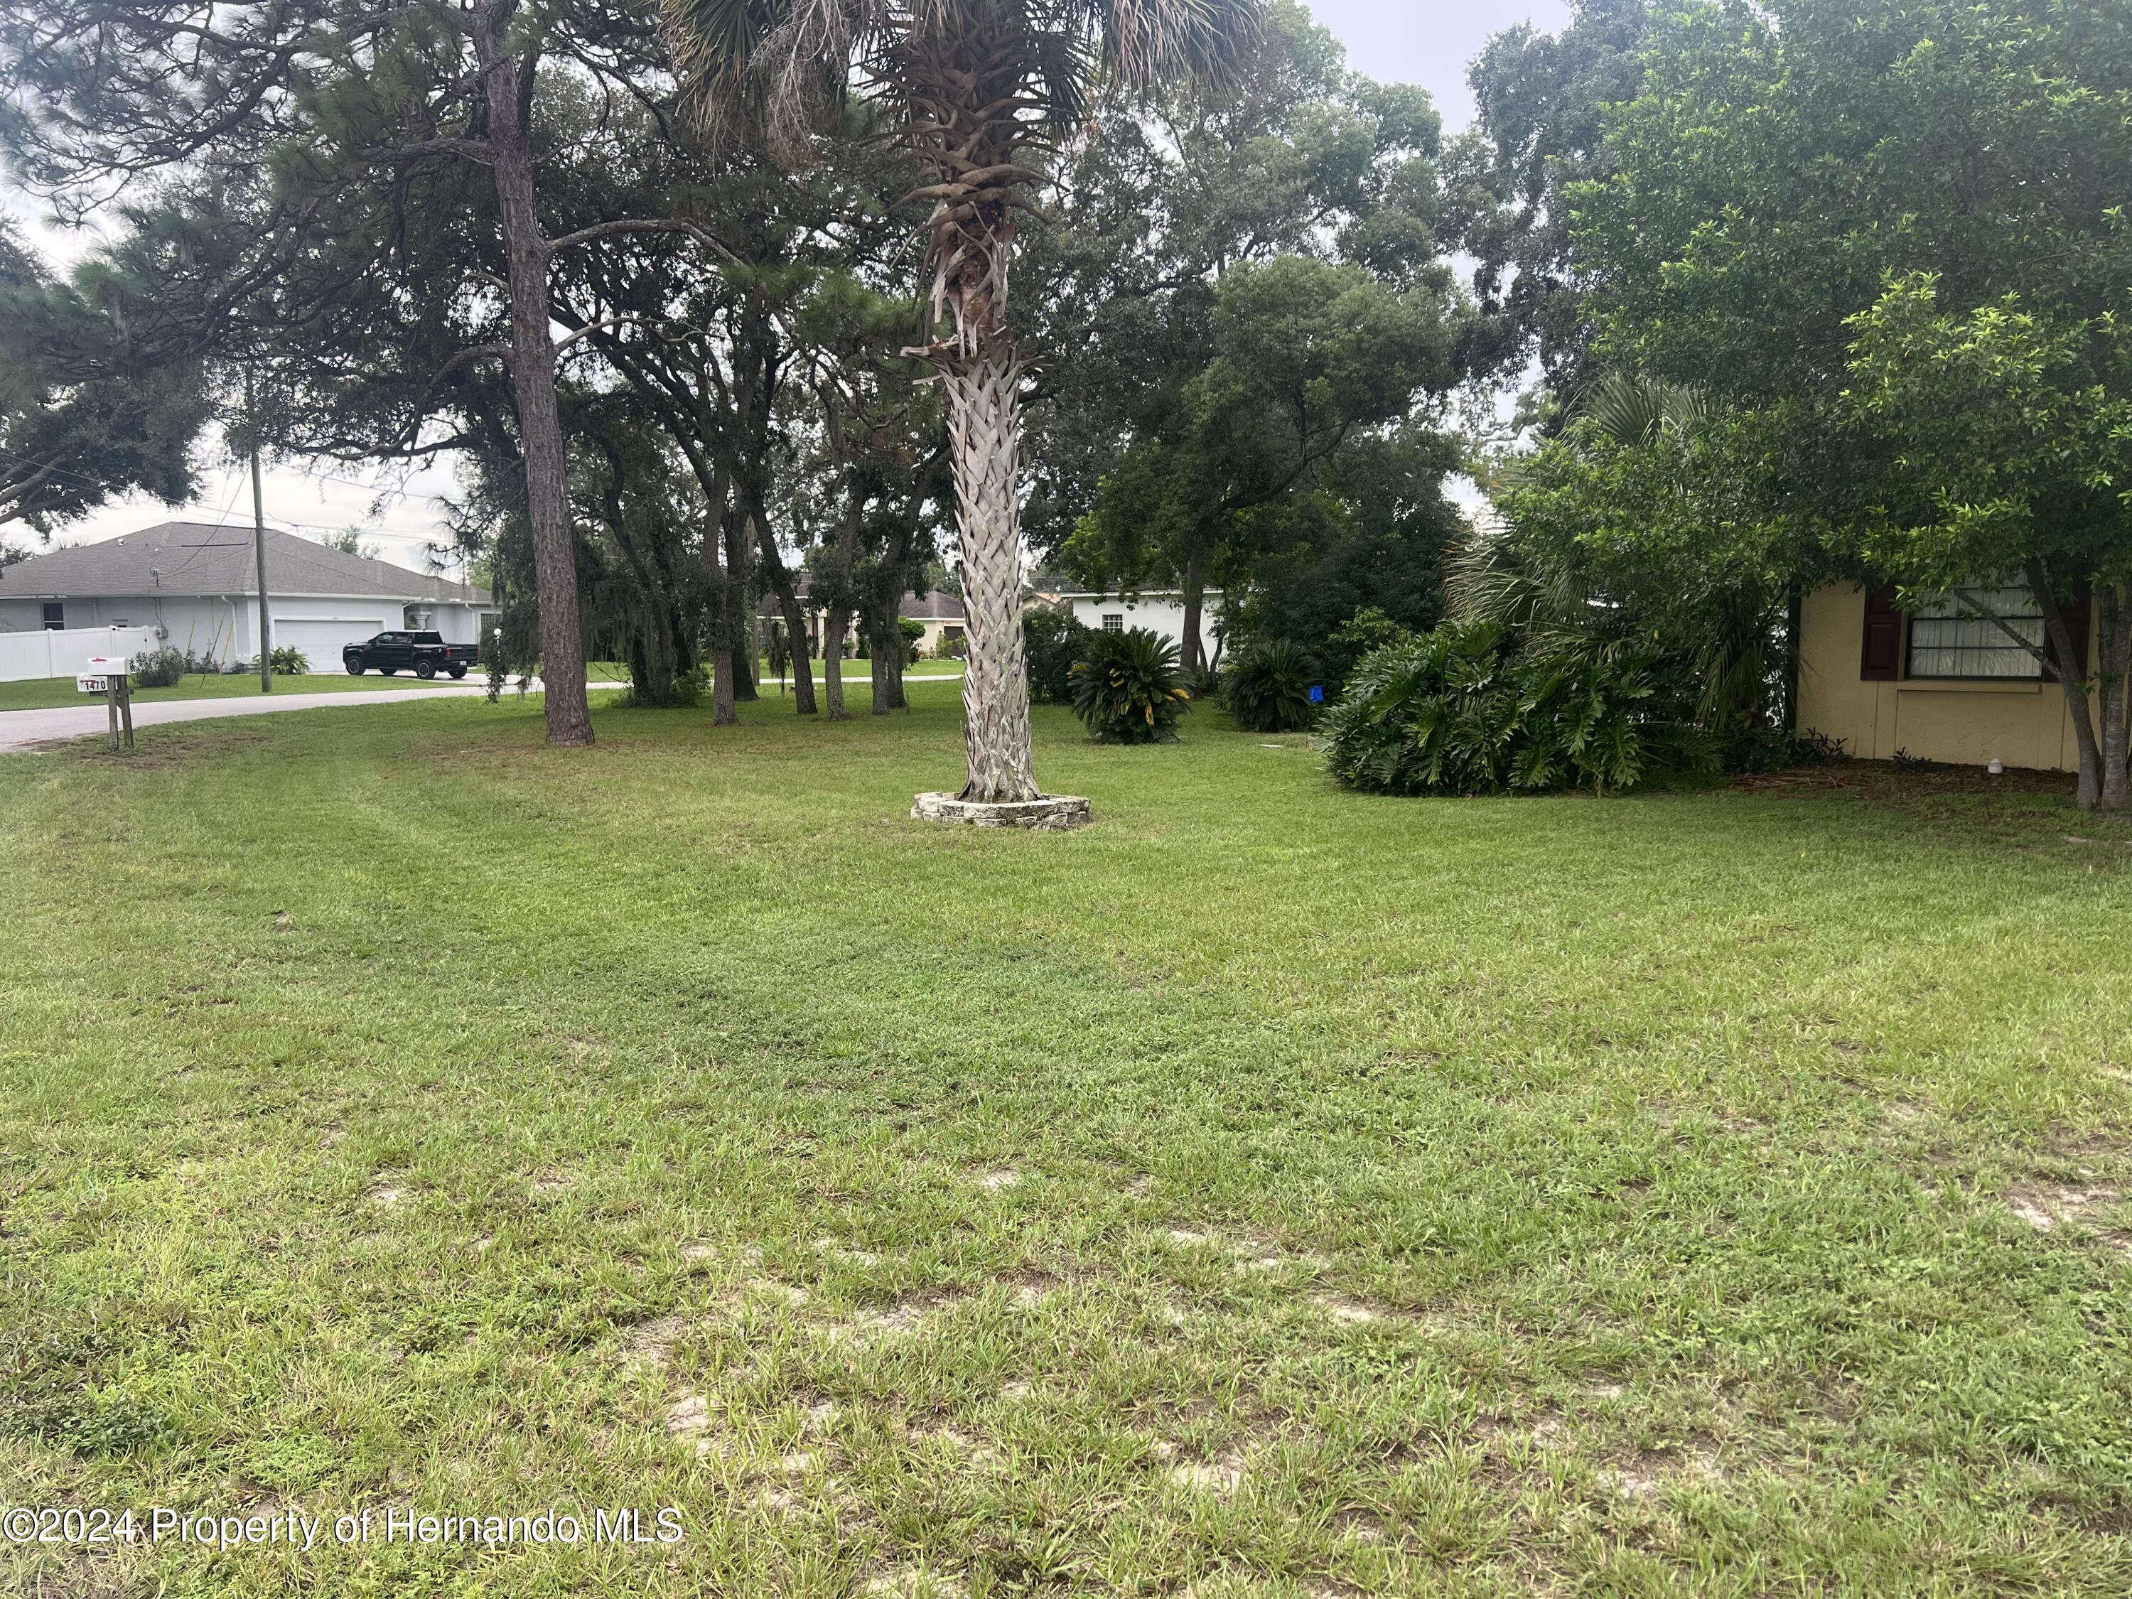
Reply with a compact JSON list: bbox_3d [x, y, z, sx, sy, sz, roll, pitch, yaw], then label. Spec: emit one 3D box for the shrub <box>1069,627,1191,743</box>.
[{"bbox_3d":[0.973,-1.740,24.218,1.864,1.725,1.850,0,6,2],"label":"shrub"}]

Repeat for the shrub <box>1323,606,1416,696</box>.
[{"bbox_3d":[3.890,-1.490,20.452,1.170,1.964,1.200,1,6,11],"label":"shrub"}]

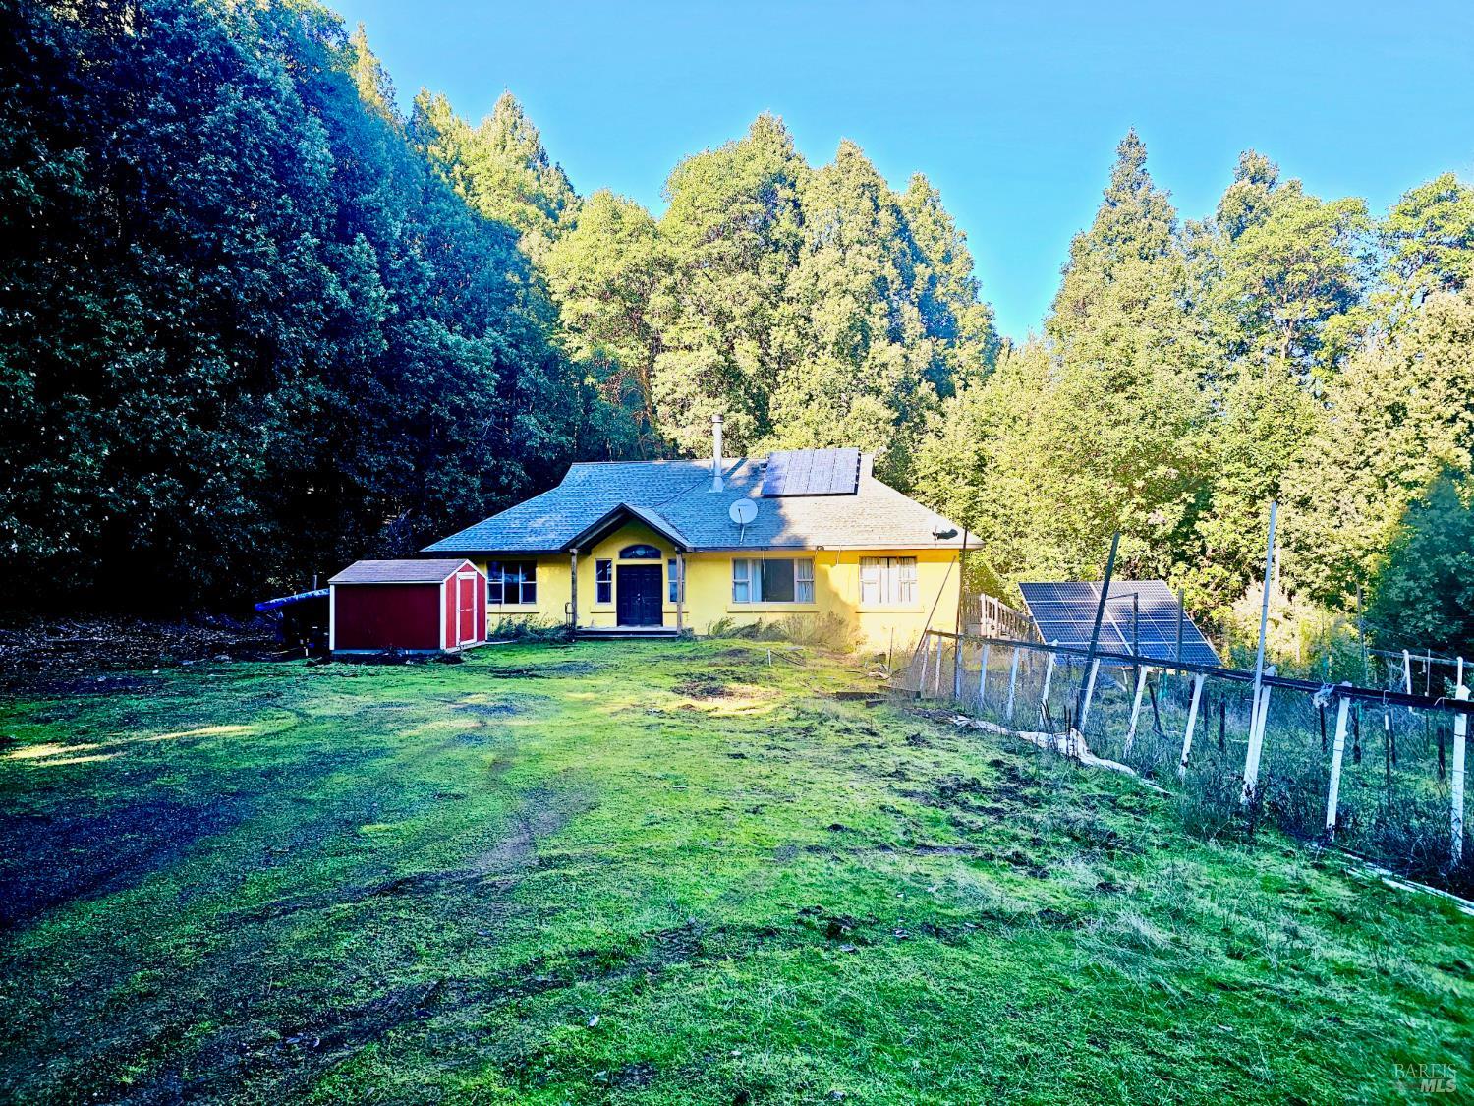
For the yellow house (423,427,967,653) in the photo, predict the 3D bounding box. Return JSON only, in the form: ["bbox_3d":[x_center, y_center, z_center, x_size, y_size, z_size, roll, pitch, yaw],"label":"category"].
[{"bbox_3d":[-0.693,-0.306,36.229,18.407,6.552,11.090,-1,-1,11],"label":"yellow house"}]

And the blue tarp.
[{"bbox_3d":[-12.345,1.327,27.200,2.100,0.680,1.700,-1,-1,8],"label":"blue tarp"}]

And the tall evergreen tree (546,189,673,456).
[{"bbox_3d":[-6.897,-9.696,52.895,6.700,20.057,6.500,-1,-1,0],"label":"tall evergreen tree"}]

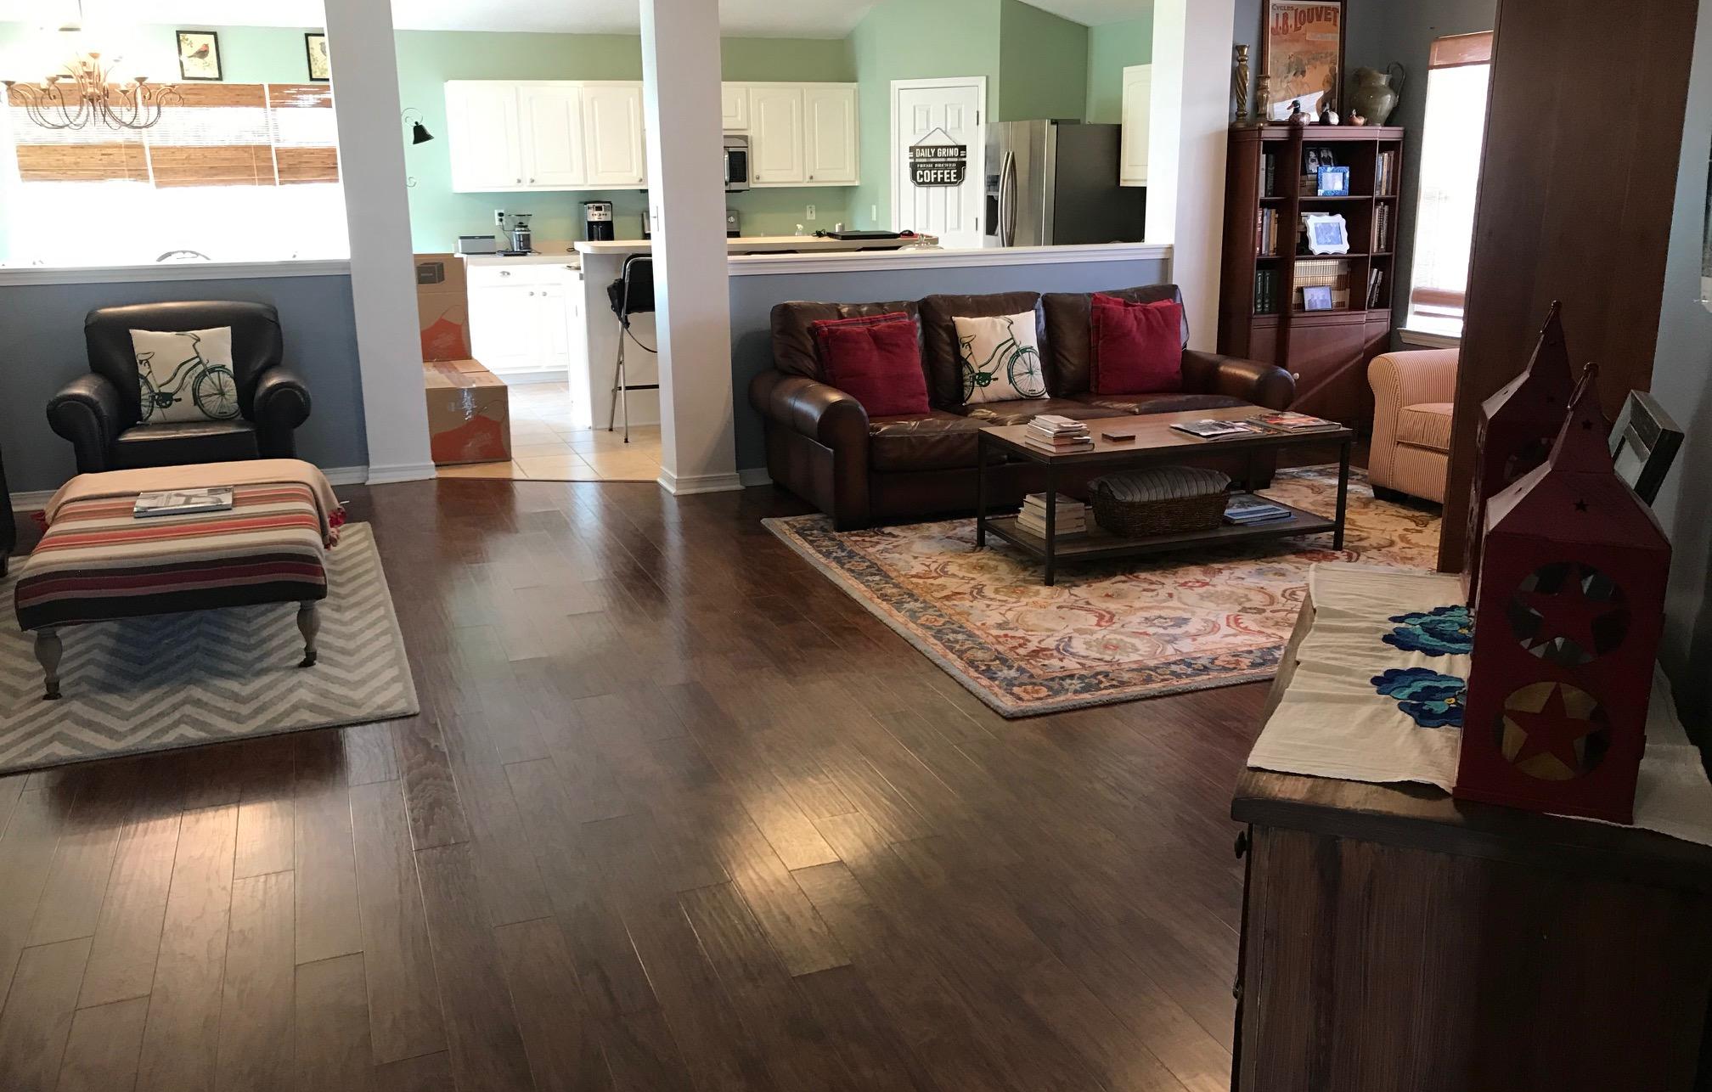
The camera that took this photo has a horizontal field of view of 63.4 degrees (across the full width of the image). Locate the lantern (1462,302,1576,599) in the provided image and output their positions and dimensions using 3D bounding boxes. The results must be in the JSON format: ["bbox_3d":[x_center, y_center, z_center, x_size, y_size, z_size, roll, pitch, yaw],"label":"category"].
[{"bbox_3d":[1.133,-0.159,2.290,0.182,0.497,0.182,5,16,19],"label":"lantern"}]

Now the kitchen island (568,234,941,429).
[{"bbox_3d":[-0.707,-1.406,8.843,2.200,1.080,1.010,-6,16,-20],"label":"kitchen island"}]

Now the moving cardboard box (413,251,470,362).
[{"bbox_3d":[-2.620,-1.450,8.431,0.457,0.615,0.457,-6,16,-20],"label":"moving cardboard box"}]

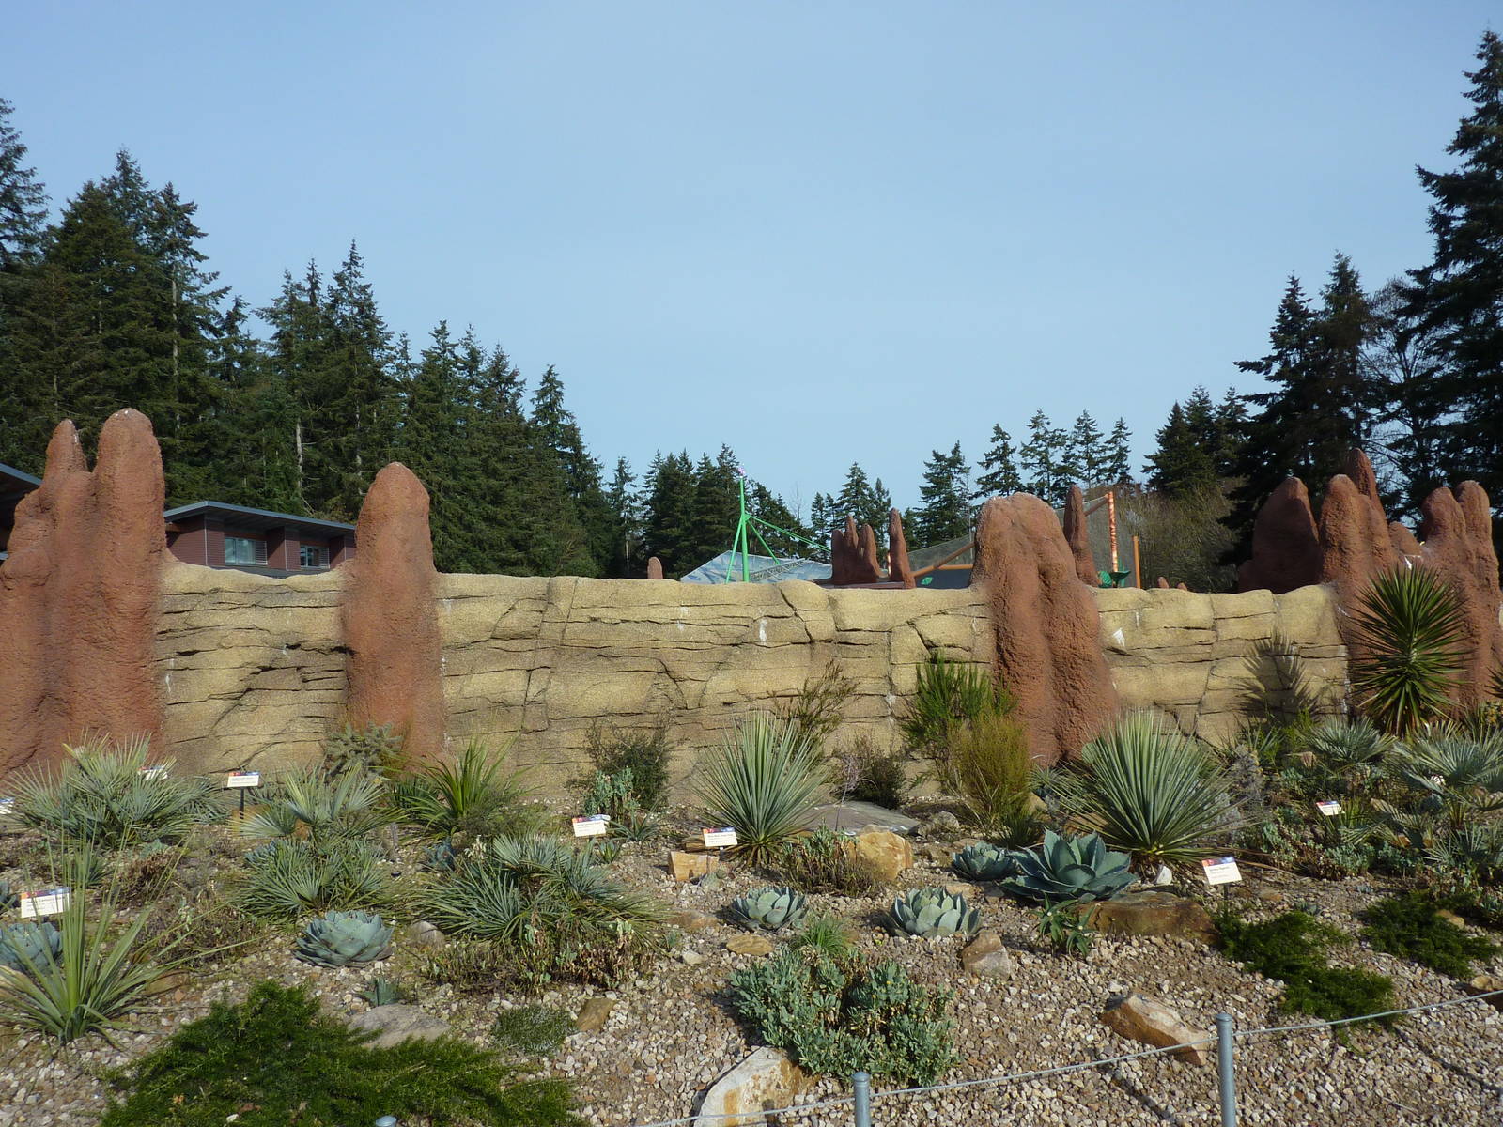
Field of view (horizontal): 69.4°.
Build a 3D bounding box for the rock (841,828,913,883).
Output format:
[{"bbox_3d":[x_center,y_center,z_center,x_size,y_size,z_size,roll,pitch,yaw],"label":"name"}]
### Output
[{"bbox_3d":[0.611,1.428,5.300,0.350,0.230,0.270,-2,-2,0],"label":"rock"}]

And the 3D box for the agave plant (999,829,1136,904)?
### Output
[{"bbox_3d":[1.510,1.454,5.200,0.620,0.300,0.570,-3,-2,15],"label":"agave plant"}]

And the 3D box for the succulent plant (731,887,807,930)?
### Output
[{"bbox_3d":[0.073,1.484,4.650,0.340,0.170,0.330,-2,-1,0],"label":"succulent plant"}]

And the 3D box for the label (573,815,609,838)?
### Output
[{"bbox_3d":[-0.756,1.236,5.100,0.155,0.100,0.015,-2,-34,-13],"label":"label"}]

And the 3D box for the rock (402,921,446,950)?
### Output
[{"bbox_3d":[-1.175,1.335,3.900,0.145,0.088,0.120,-3,-2,0],"label":"rock"}]

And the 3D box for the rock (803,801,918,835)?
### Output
[{"bbox_3d":[0.637,1.489,6.300,0.670,0.135,0.440,-2,-2,-6],"label":"rock"}]

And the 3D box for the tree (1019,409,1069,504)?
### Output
[{"bbox_3d":[25.142,-4.905,91.771,5.000,16.380,5.000,-2,-2,0],"label":"tree"}]

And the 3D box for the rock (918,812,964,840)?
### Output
[{"bbox_3d":[1.031,1.427,5.900,0.240,0.130,0.190,-2,-2,0],"label":"rock"}]

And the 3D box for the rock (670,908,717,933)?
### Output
[{"bbox_3d":[-0.247,1.522,4.620,0.210,0.085,0.150,-2,-1,0],"label":"rock"}]

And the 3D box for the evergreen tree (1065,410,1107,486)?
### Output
[{"bbox_3d":[28.671,-4.922,91.774,4.500,16.150,4.500,-2,-2,0],"label":"evergreen tree"}]

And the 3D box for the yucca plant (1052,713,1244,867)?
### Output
[{"bbox_3d":[2.124,1.214,5.800,0.970,0.770,0.920,-3,-2,19],"label":"yucca plant"}]

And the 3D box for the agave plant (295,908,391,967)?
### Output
[{"bbox_3d":[-1.429,1.309,3.800,0.340,0.170,0.340,-2,-2,0],"label":"agave plant"}]

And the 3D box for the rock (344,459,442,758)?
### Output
[{"bbox_3d":[-2.134,0.320,6.500,0.580,1.800,0.560,-3,-2,0],"label":"rock"}]

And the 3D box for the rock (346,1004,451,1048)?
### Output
[{"bbox_3d":[-1.047,1.378,3.220,0.295,0.090,0.210,-3,-2,0],"label":"rock"}]

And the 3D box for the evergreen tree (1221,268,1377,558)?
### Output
[{"bbox_3d":[29.270,-7.812,58.000,8.000,17.000,8.000,-2,-1,0],"label":"evergreen tree"}]

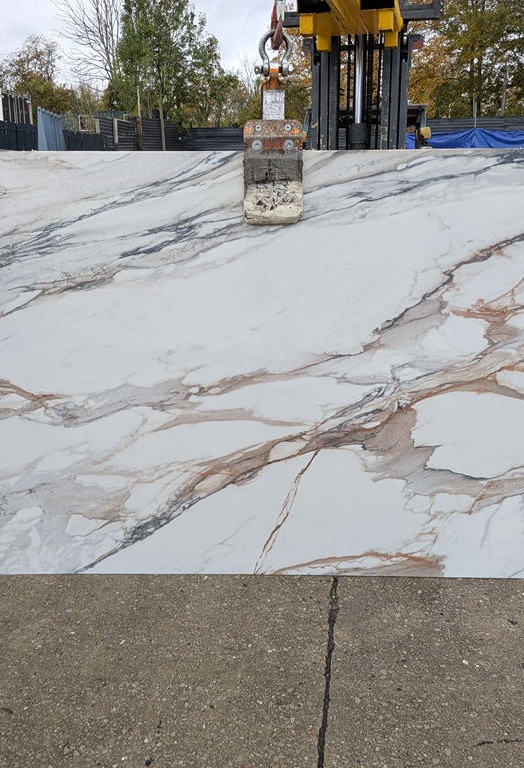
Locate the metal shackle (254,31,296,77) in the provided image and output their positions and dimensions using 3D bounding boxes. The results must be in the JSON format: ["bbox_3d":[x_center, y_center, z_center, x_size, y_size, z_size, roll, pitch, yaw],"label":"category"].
[{"bbox_3d":[0.042,-1.089,2.341,0.132,0.142,0.052,0,15,1],"label":"metal shackle"}]

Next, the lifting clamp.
[{"bbox_3d":[0.041,-0.857,2.403,0.198,0.621,0.170,0,15,1],"label":"lifting clamp"}]

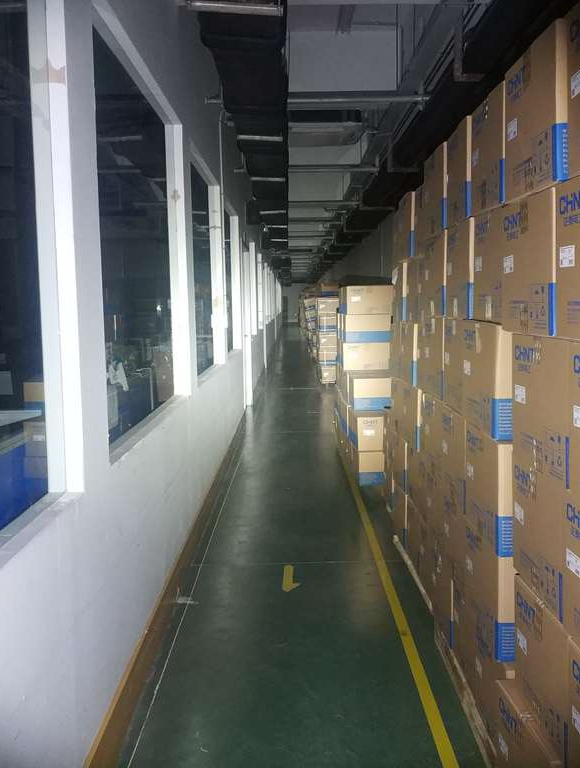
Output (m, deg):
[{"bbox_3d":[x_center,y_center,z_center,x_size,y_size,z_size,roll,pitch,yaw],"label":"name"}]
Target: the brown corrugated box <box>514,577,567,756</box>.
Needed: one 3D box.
[{"bbox_3d":[0.879,0.722,2.486,0.455,0.338,0.549,-1,5,0],"label":"brown corrugated box"}]

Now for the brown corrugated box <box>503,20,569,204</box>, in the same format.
[{"bbox_3d":[0.813,-0.635,2.284,0.480,0.337,0.494,-1,5,0],"label":"brown corrugated box"}]

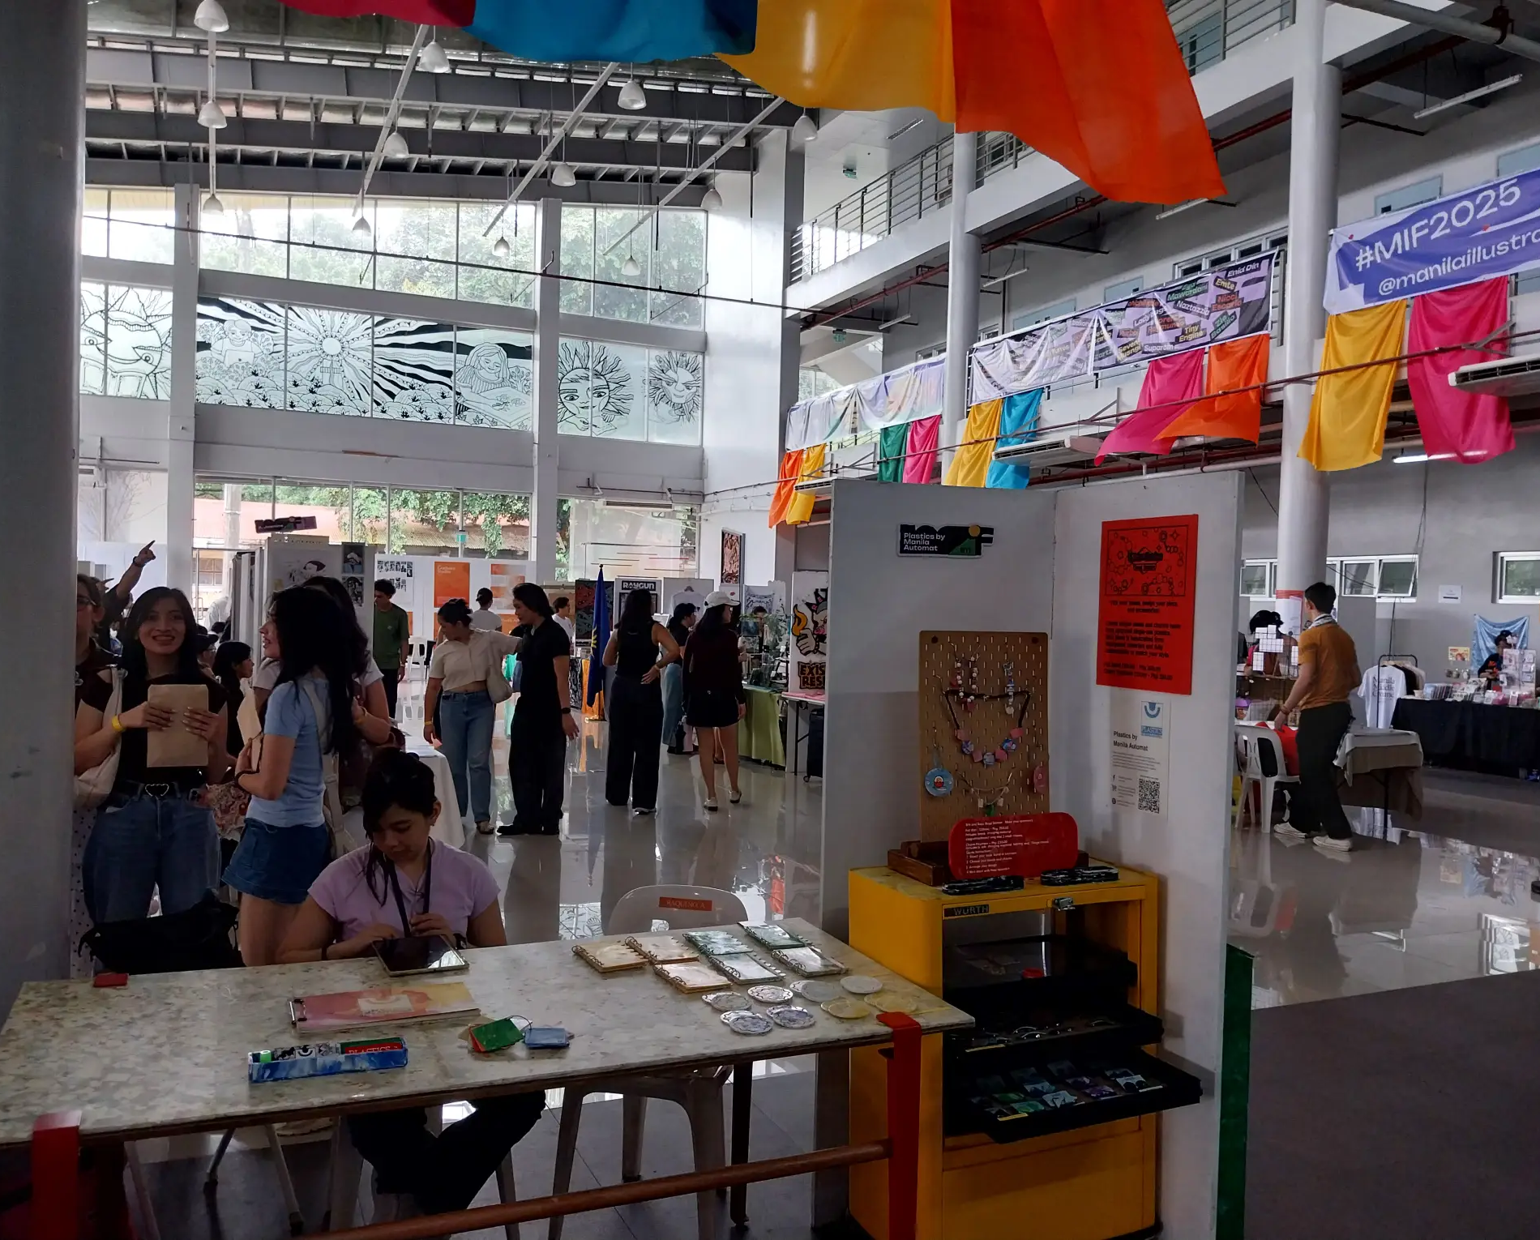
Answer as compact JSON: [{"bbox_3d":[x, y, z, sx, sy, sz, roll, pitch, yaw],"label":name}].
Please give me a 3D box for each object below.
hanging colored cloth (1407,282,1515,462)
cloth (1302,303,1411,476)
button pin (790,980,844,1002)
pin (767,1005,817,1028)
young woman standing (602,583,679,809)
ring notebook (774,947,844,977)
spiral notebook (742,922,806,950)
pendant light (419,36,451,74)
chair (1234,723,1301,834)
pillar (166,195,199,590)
[{"bbox_3d":[6.531,-2.340,11.761,0.200,1.630,1.000,1,1,-24],"label":"hanging colored cloth"},{"bbox_3d":[5.883,-2.352,12.526,0.280,1.650,1.050,1,1,-24],"label":"cloth"},{"bbox_3d":[0.104,0.805,2.691,0.120,0.011,0.106,1,1,-6],"label":"button pin"},{"bbox_3d":[0.043,0.790,2.474,0.100,0.010,0.100,2,1,0],"label":"pin"},{"bbox_3d":[-0.998,0.600,9.550,0.540,1.680,0.360,2,1,7],"label":"young woman standing"},{"bbox_3d":[0.090,0.781,2.843,0.105,0.018,0.168,1,1,-24],"label":"ring notebook"},{"bbox_3d":[0.002,0.793,3.110,0.110,0.014,0.200,1,1,-24],"label":"spiral notebook"},{"bbox_3d":[-4.535,-7.663,16.800,0.420,0.440,0.420,1,1,-24],"label":"pendant light"},{"bbox_3d":[3.630,1.150,9.190,0.470,0.760,0.430,1,1,-34],"label":"chair"},{"bbox_3d":[-11.981,-4.000,25.400,0.520,9.780,0.500,1,1,-24],"label":"pillar"}]

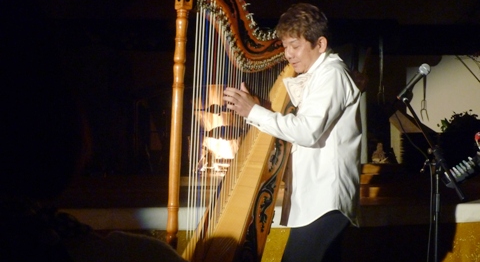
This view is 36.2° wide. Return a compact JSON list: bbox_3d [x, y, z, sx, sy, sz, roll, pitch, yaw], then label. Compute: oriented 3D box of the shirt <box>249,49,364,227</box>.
[{"bbox_3d":[0.262,0.035,3.020,0.460,0.720,0.500,-1,2,-20],"label":"shirt"}]

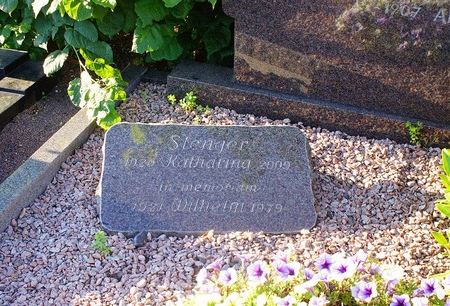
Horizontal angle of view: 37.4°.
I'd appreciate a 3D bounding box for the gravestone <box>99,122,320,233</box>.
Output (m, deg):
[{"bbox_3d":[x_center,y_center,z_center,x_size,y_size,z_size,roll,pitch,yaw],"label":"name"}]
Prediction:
[{"bbox_3d":[-0.051,0.087,1.954,0.605,0.085,0.362,1,58,-7],"label":"gravestone"}]

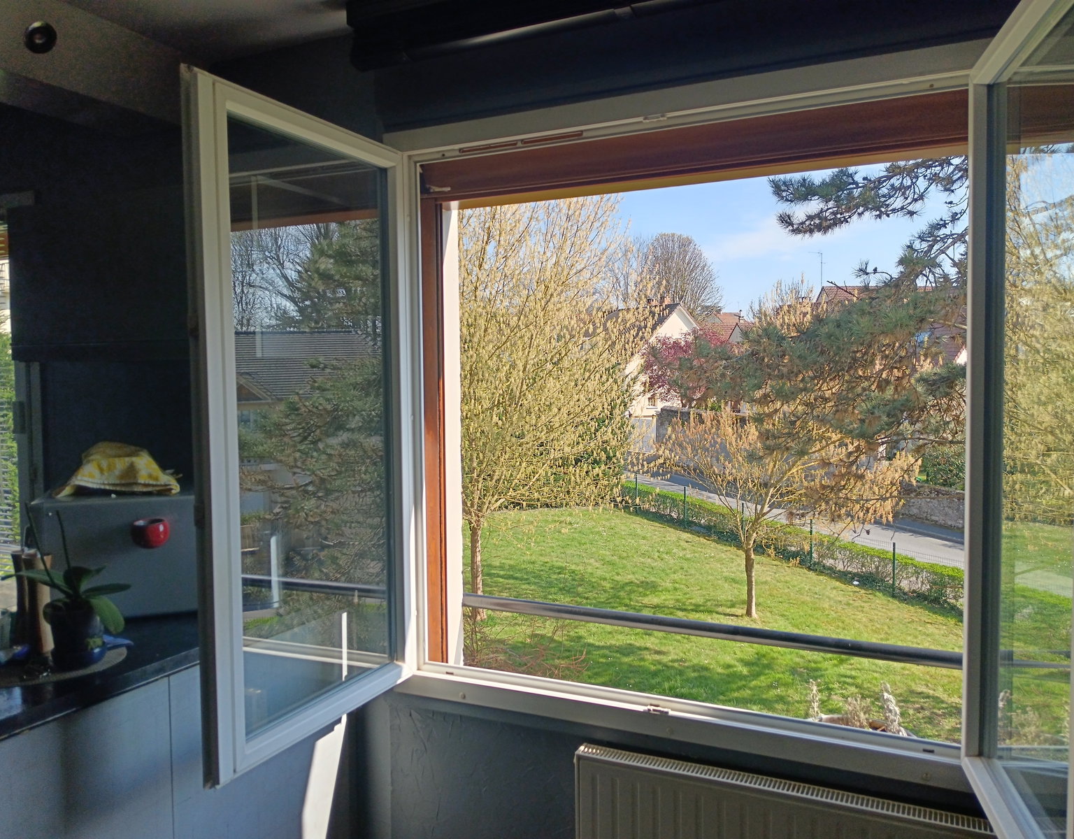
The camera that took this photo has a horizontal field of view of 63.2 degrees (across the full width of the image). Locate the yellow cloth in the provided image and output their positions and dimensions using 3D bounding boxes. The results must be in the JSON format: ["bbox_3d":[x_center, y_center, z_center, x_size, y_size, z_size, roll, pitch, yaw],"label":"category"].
[{"bbox_3d":[-1.152,0.128,2.397,0.330,0.135,0.230,-2,3,-23],"label":"yellow cloth"}]

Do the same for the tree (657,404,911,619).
[{"bbox_3d":[4.576,1.746,16.287,4.600,3.950,4.400,0,3,14],"label":"tree"}]

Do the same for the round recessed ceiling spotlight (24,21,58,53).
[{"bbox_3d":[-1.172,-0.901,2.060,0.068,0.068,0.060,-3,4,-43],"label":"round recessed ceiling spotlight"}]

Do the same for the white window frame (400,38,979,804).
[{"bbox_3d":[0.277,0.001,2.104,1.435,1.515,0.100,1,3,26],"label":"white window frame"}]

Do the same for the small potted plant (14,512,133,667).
[{"bbox_3d":[-1.016,0.354,1.893,0.250,0.345,0.200,-2,3,-28],"label":"small potted plant"}]

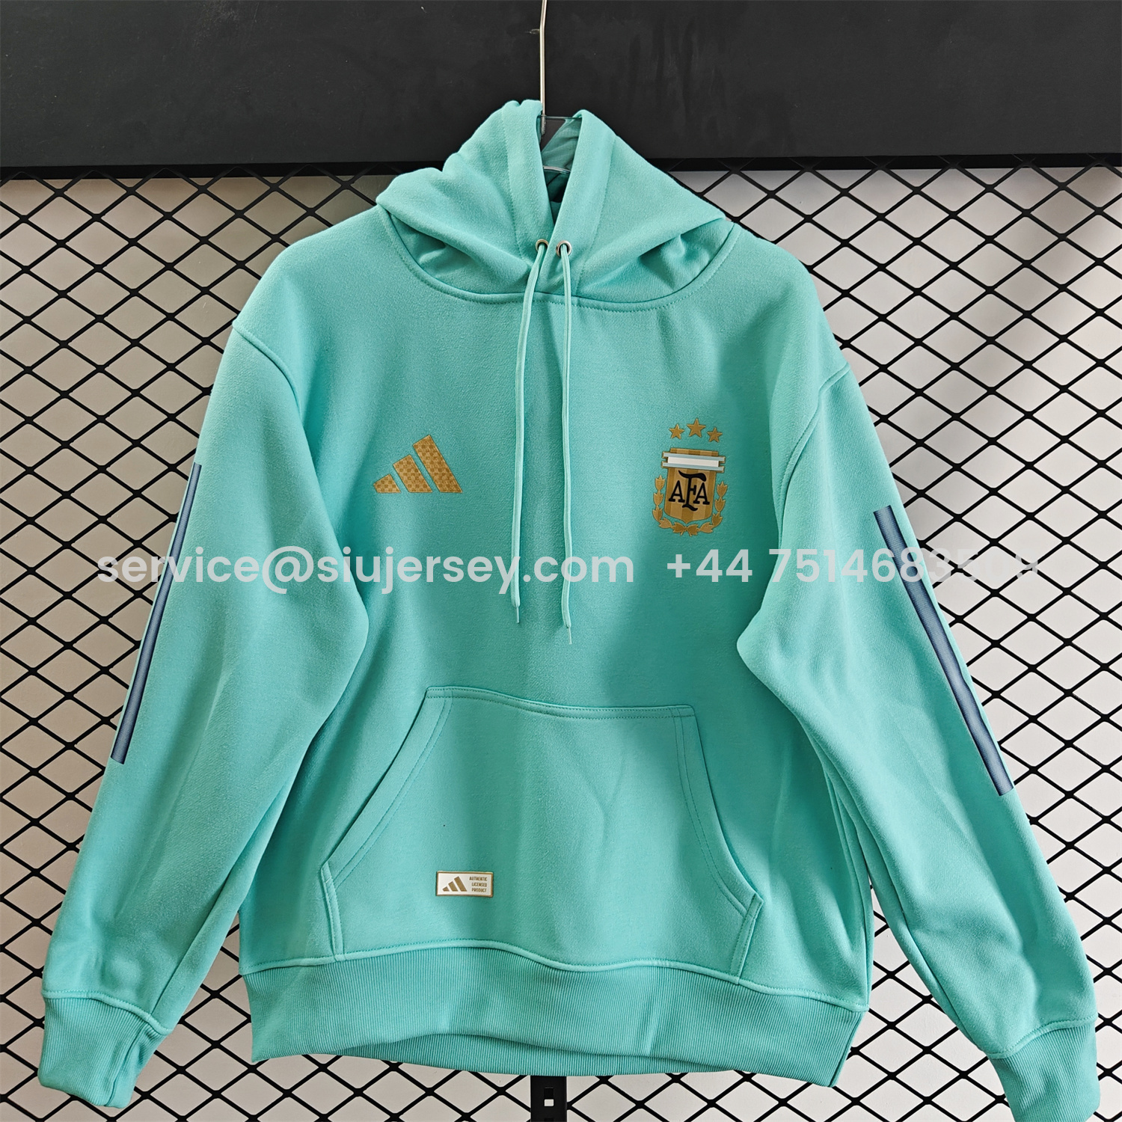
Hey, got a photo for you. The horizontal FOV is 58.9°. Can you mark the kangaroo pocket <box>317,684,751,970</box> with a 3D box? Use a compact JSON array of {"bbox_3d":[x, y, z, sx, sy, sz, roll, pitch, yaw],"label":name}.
[{"bbox_3d":[-0.015,0.216,0.795,0.350,0.228,0.040,2,0,0],"label":"kangaroo pocket"}]

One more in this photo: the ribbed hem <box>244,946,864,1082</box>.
[{"bbox_3d":[-0.004,0.371,0.815,0.505,0.118,0.090,2,0,0],"label":"ribbed hem"}]

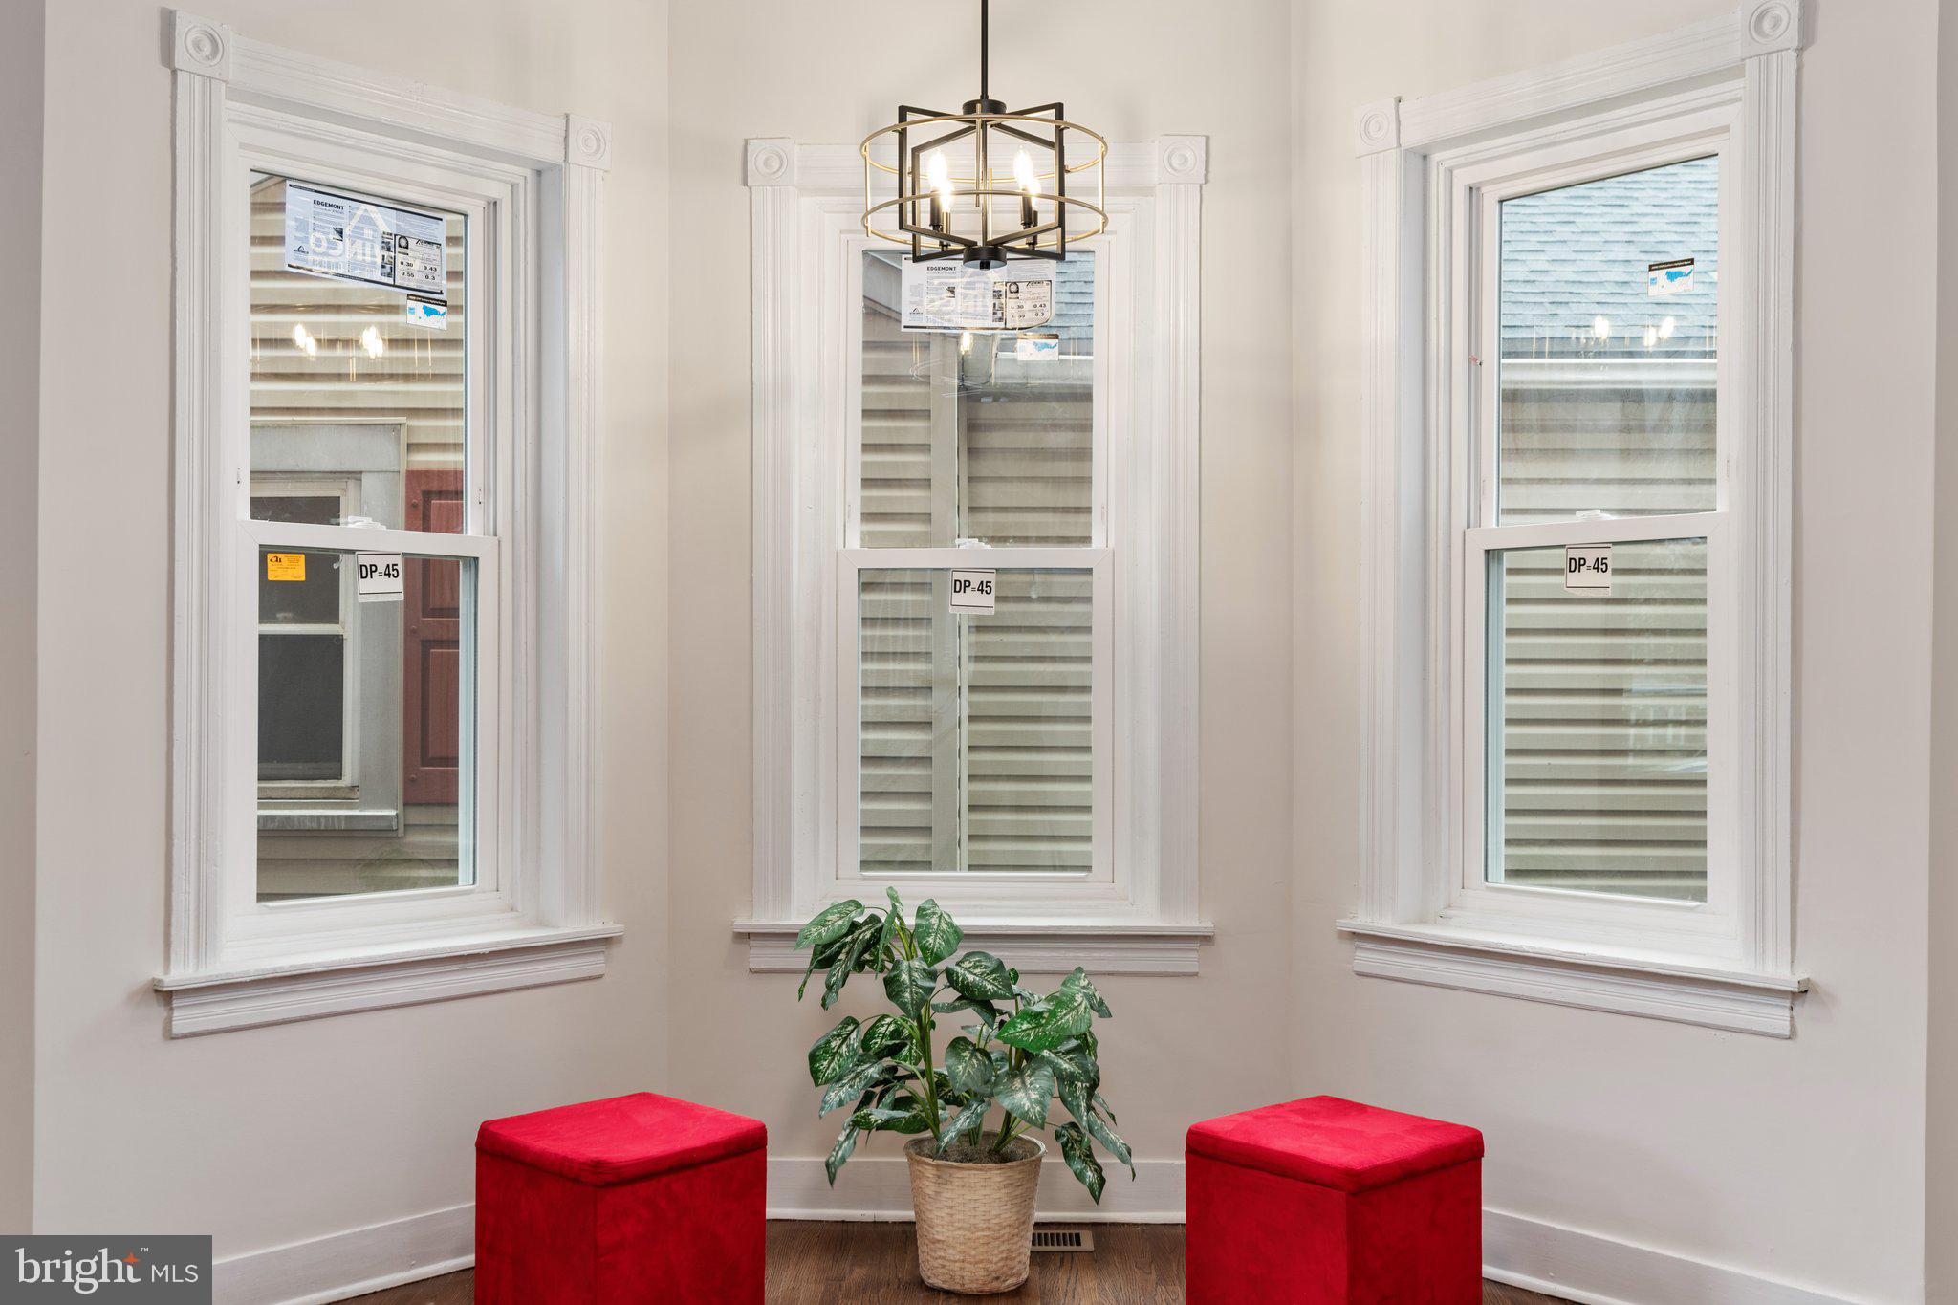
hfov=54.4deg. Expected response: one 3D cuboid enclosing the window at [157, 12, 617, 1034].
[{"bbox_3d":[-1.120,-0.220,3.700,0.140,1.810,0.970,0,0,43],"label":"window"}]

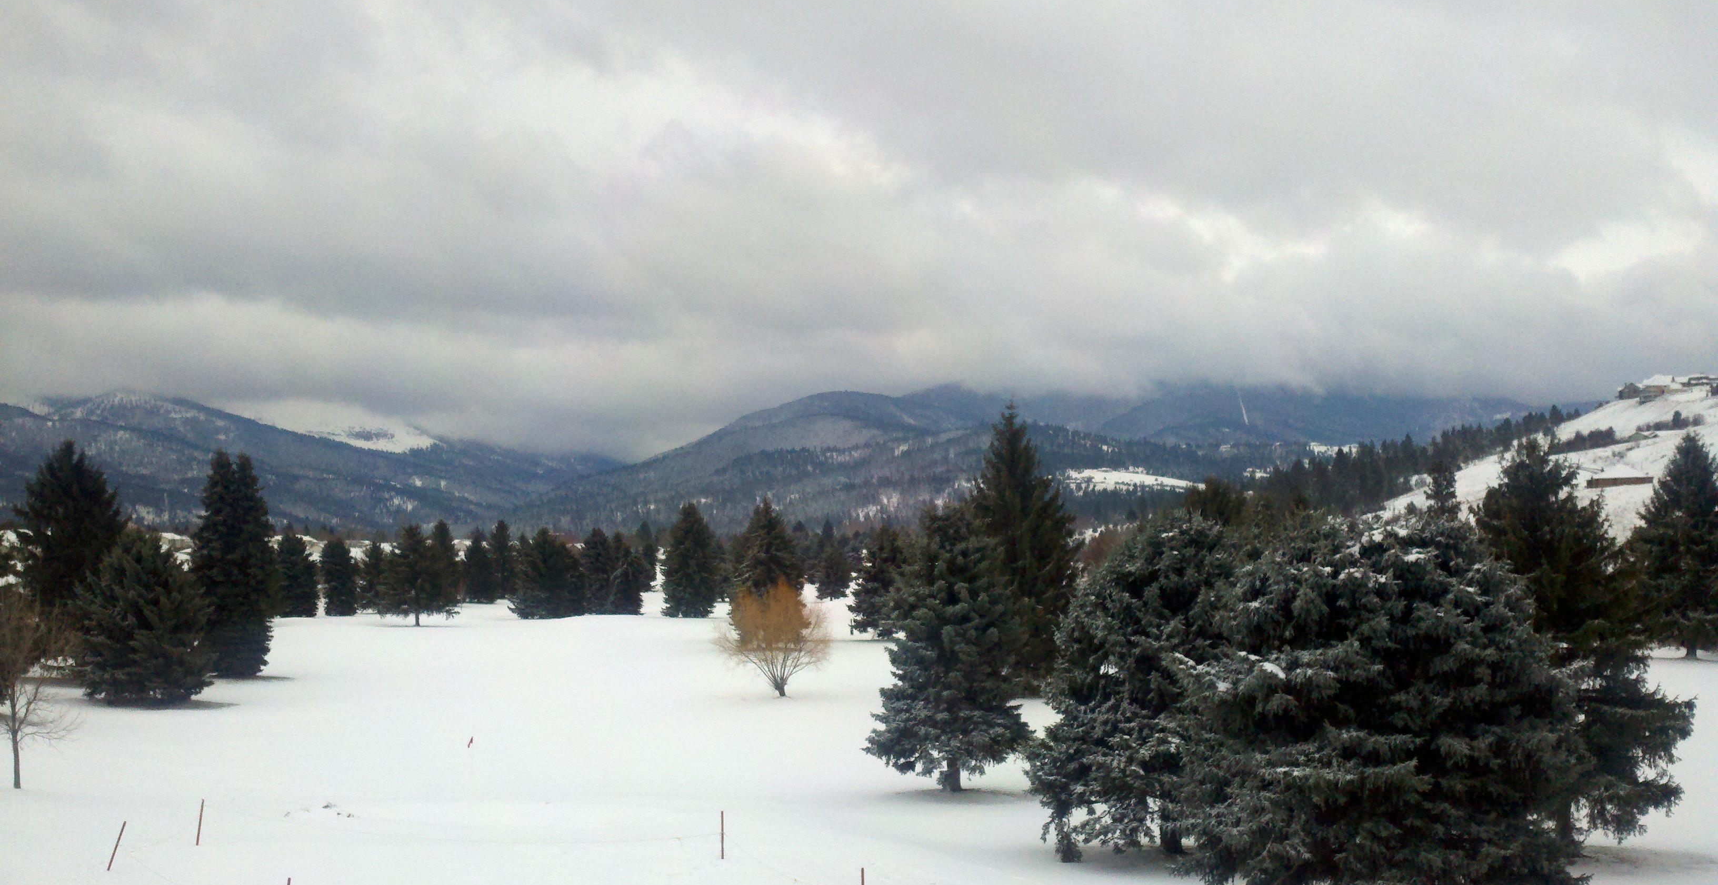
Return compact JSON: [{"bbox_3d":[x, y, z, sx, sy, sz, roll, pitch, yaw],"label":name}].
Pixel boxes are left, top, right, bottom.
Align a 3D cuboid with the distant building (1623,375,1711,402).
[{"bbox_3d":[247.032,-16.625,530.000,27.000,8.000,15.000,-2,-3,34],"label":"distant building"}]

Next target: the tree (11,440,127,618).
[{"bbox_3d":[-39.462,5.547,86.802,6.106,11.309,6.106,1,-3,-24],"label":"tree"}]

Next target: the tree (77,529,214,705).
[{"bbox_3d":[-33.988,8.206,82.734,6.560,8.140,6.560,0,-3,0],"label":"tree"}]

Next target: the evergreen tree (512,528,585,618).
[{"bbox_3d":[-23.551,9.865,131.448,5.939,6.793,5.939,0,-3,-10],"label":"evergreen tree"}]

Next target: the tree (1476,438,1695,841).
[{"bbox_3d":[18.560,5.161,45.753,6.840,10.580,6.840,0,-3,0],"label":"tree"}]

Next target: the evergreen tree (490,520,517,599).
[{"bbox_3d":[-41.215,13.520,200.935,3.590,9.130,3.590,0,-3,0],"label":"evergreen tree"}]

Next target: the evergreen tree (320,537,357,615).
[{"bbox_3d":[-40.107,10.302,134.058,2.916,6.162,2.916,1,-3,-17],"label":"evergreen tree"}]

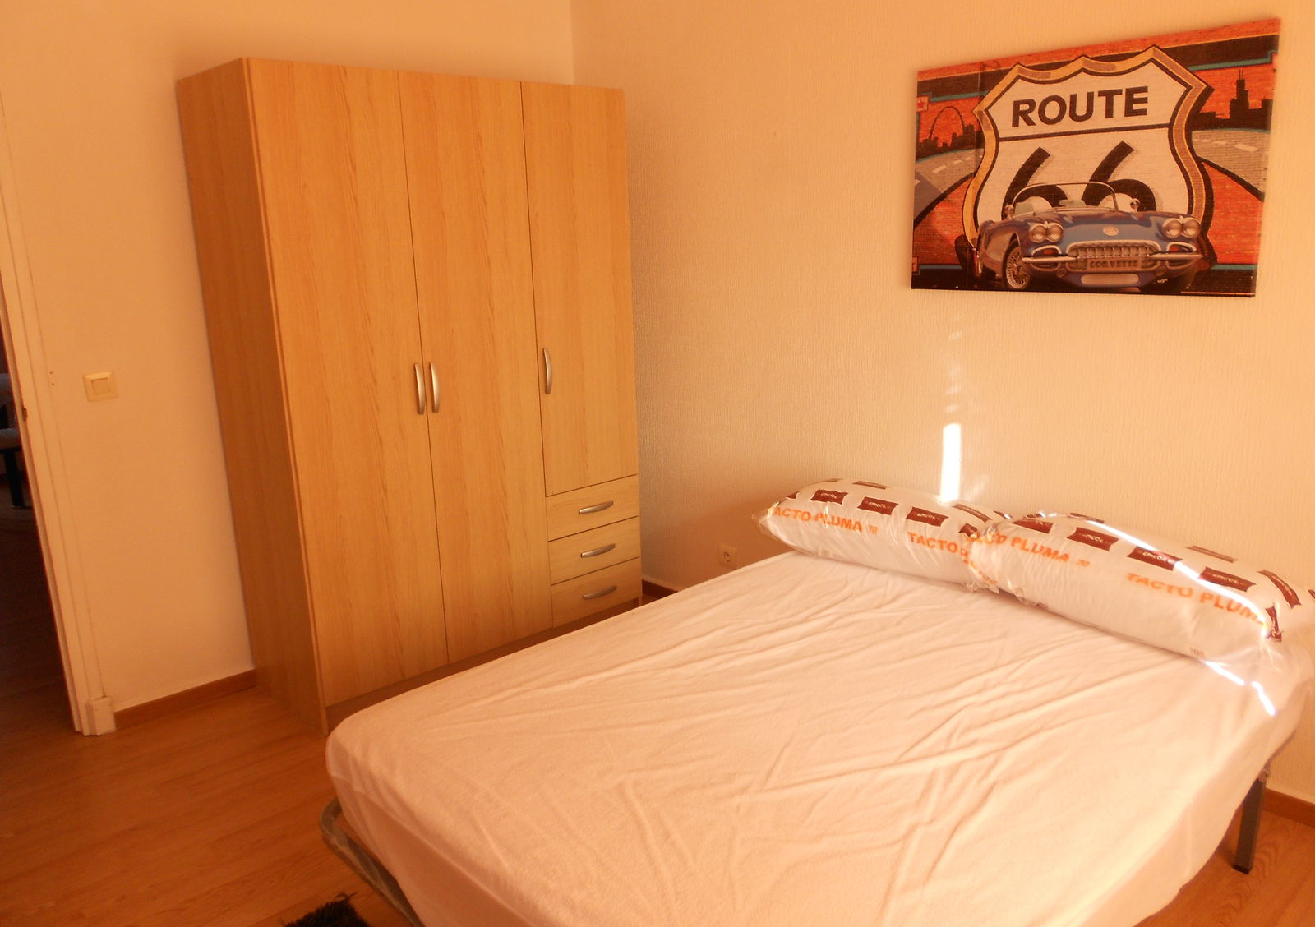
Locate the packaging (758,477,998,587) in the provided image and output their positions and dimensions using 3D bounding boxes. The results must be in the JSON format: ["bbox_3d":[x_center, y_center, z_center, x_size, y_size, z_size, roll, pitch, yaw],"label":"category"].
[{"bbox_3d":[0.657,0.173,2.924,0.720,0.195,0.325,11,19,44],"label":"packaging"}]

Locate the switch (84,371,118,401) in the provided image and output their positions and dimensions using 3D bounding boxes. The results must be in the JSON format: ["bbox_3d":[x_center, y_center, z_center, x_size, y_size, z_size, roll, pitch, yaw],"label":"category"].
[{"bbox_3d":[-1.641,-0.225,2.912,0.080,0.080,0.012,-13,18,-41],"label":"switch"}]

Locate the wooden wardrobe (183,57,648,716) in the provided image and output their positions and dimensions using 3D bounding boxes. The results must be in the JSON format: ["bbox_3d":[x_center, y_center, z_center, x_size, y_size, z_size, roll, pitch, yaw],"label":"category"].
[{"bbox_3d":[-0.738,-0.261,3.364,1.284,1.925,0.539,-13,18,-41],"label":"wooden wardrobe"}]

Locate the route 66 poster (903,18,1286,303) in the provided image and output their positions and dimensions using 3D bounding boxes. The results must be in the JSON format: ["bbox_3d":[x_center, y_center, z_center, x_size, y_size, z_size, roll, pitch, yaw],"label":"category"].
[{"bbox_3d":[1.056,-0.742,2.537,0.025,0.602,0.900,-13,18,-41],"label":"route 66 poster"}]

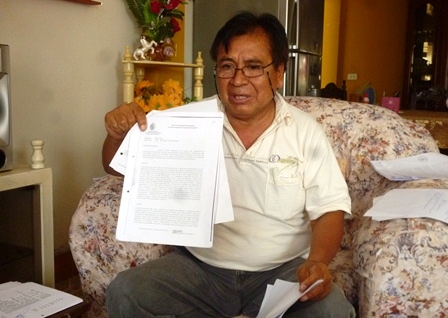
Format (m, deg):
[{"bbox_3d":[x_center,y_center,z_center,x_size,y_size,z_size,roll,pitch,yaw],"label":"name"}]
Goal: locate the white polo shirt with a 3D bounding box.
[{"bbox_3d":[0.060,0.062,1.340,0.500,0.470,0.310,3,4,10],"label":"white polo shirt"}]

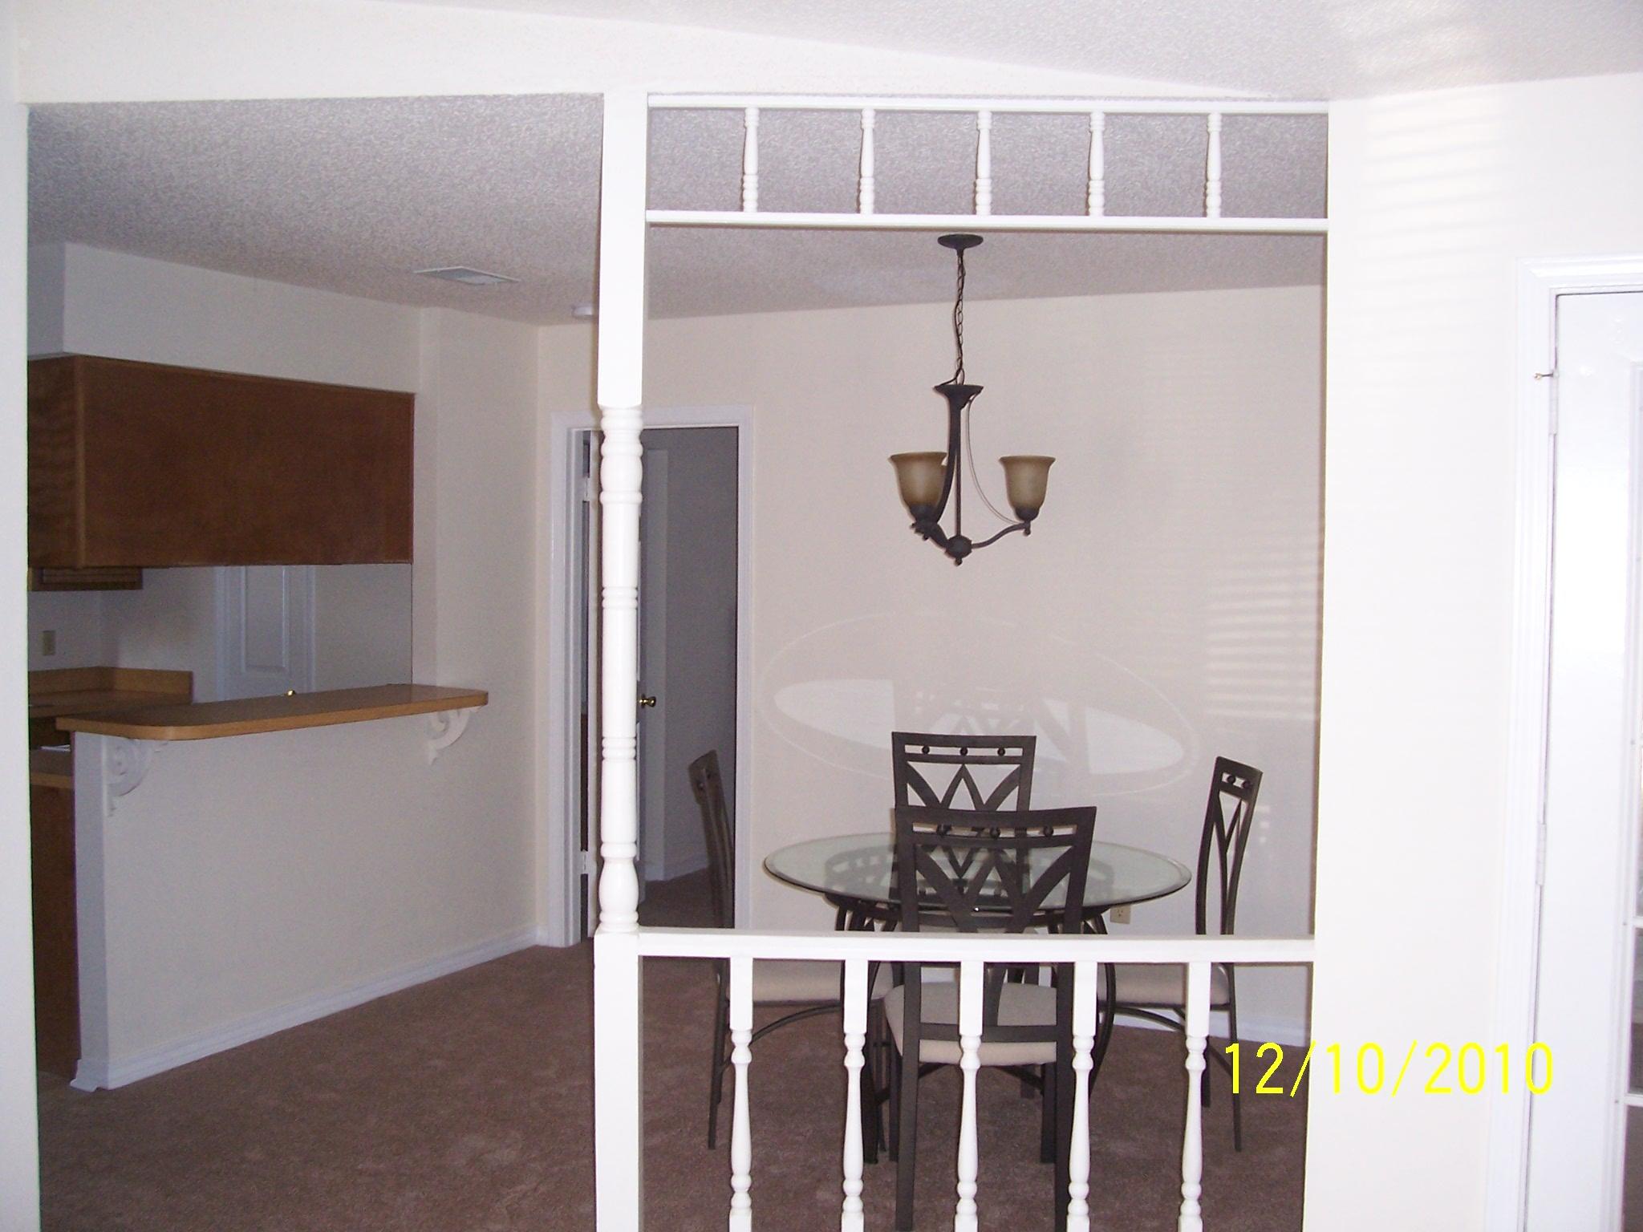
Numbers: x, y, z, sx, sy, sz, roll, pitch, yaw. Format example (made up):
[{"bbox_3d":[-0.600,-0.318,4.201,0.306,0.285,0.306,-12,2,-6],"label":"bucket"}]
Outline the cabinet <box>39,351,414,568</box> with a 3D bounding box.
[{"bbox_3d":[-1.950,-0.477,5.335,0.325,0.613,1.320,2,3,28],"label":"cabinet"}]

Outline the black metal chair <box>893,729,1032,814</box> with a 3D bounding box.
[{"bbox_3d":[0.425,0.890,4.890,0.460,1.010,0.540,1,3,6],"label":"black metal chair"}]

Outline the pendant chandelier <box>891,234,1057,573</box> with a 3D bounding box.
[{"bbox_3d":[0.402,-0.580,4.410,0.460,0.890,0.470,1,3,0],"label":"pendant chandelier"}]

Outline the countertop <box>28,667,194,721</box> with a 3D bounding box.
[{"bbox_3d":[-3.339,0.329,6.529,0.570,0.140,1.400,2,3,28],"label":"countertop"}]

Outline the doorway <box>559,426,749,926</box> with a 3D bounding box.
[{"bbox_3d":[-0.632,0.273,6.203,0.860,2.100,0.130,2,3,24],"label":"doorway"}]

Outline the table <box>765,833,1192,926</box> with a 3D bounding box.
[{"bbox_3d":[0.411,1.048,4.394,1.110,0.740,1.110,1,3,0],"label":"table"}]

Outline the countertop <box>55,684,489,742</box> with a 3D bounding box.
[{"bbox_3d":[-1.725,0.306,5.263,0.500,0.040,1.370,2,3,28],"label":"countertop"}]

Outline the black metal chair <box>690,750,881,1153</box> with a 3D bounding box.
[{"bbox_3d":[-0.085,0.904,4.480,0.540,1.010,0.460,1,3,3],"label":"black metal chair"}]

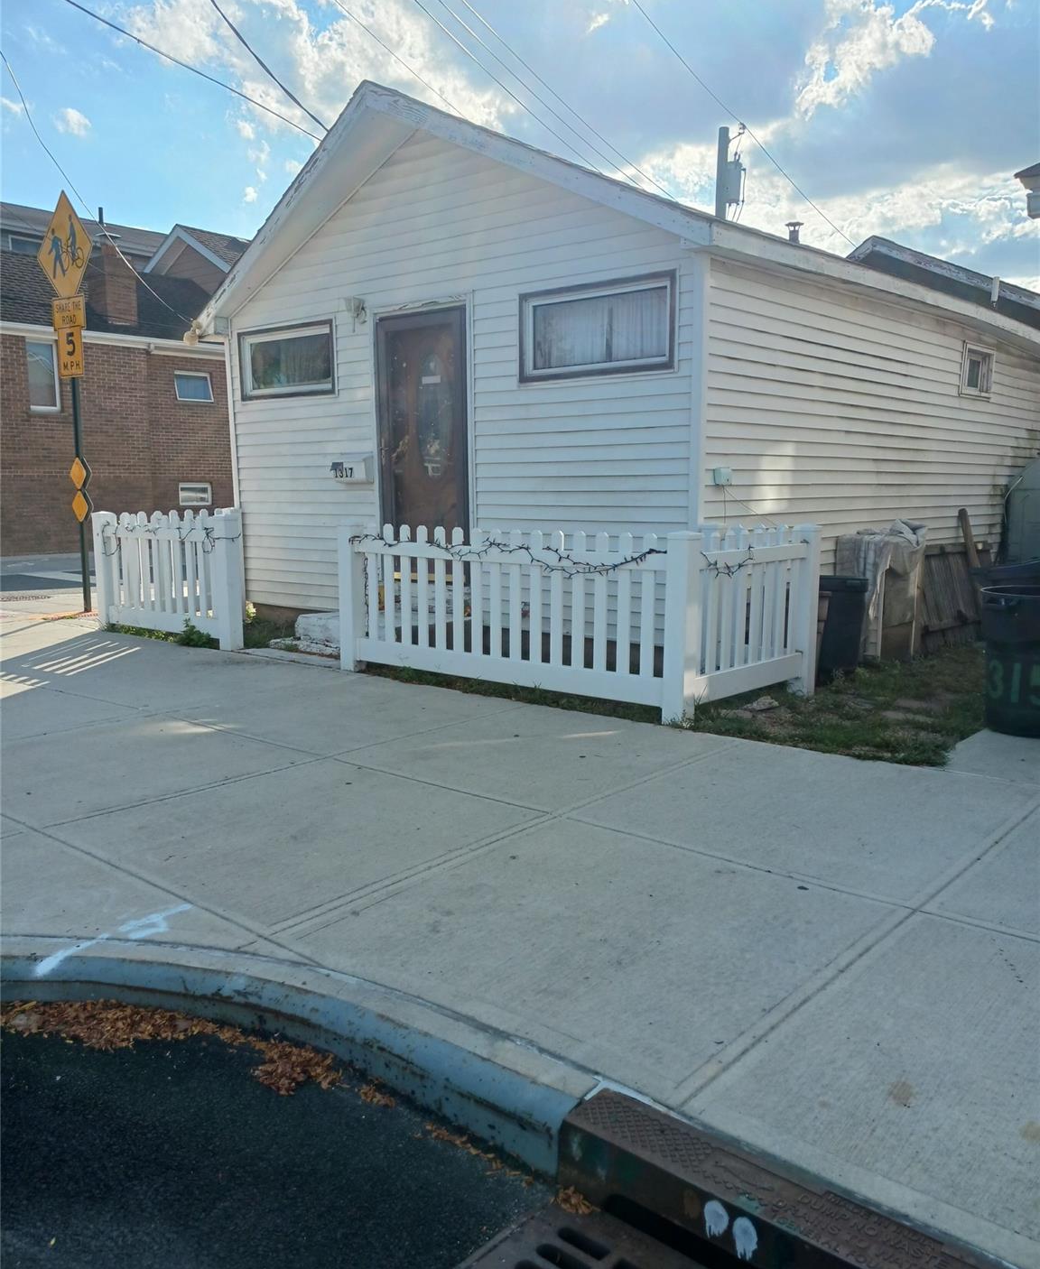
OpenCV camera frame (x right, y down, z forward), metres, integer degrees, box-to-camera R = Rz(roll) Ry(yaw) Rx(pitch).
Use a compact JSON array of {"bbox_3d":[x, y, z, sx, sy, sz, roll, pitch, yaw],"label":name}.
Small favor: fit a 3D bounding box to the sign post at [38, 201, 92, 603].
[{"bbox_3d":[-4.014,-2.033,9.833,1.040,3.740,0.090,7,11,40],"label":"sign post"}]

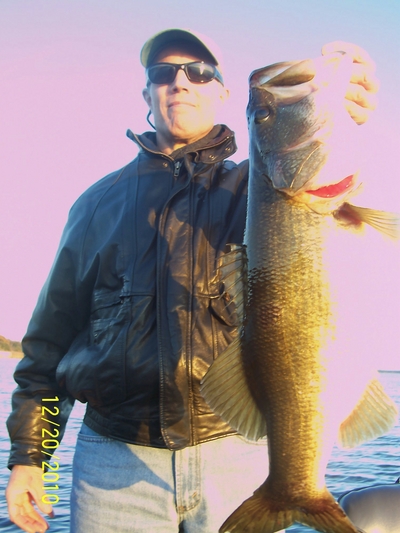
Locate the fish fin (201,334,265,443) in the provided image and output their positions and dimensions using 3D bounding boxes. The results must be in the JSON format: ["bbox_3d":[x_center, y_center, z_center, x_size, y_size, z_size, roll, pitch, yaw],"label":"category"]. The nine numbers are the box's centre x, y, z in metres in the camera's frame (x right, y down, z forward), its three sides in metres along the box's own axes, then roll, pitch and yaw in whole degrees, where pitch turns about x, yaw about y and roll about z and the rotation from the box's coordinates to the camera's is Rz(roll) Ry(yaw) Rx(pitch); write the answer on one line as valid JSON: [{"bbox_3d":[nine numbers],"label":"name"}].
[{"bbox_3d":[0.049,0.178,0.830,0.092,0.145,0.020,3,-10,0],"label":"fish fin"}]

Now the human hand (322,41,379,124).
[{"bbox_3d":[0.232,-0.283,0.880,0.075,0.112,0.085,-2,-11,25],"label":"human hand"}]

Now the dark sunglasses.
[{"bbox_3d":[-0.024,-0.385,1.190,0.142,0.045,0.130,-2,-1,10],"label":"dark sunglasses"}]

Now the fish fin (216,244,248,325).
[{"bbox_3d":[0.048,0.027,0.850,0.046,0.117,0.016,3,-10,0],"label":"fish fin"}]

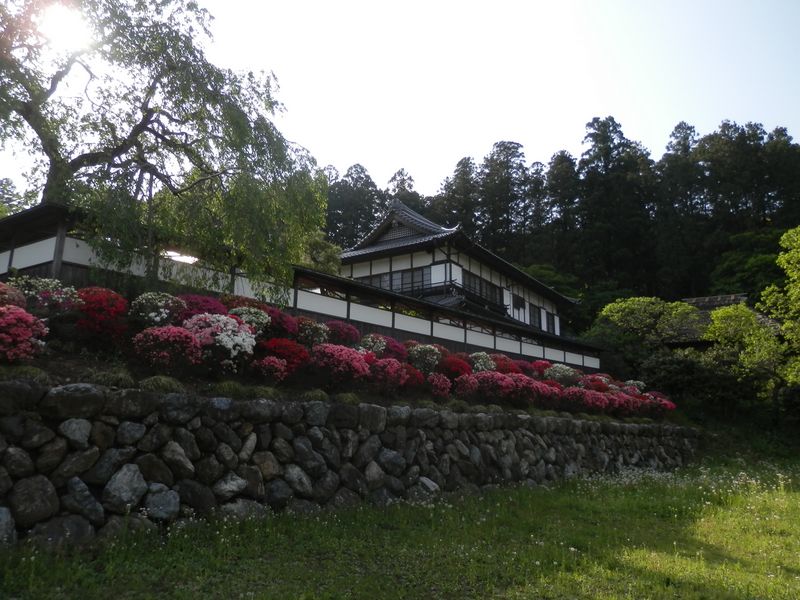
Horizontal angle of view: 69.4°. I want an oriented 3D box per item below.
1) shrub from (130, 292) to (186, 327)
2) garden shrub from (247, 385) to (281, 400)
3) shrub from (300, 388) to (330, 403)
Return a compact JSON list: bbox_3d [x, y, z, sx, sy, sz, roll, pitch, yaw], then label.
[{"bbox_3d":[-4.976,0.277,11.855,1.097,0.862,1.154,-12,-18,40],"label":"shrub"},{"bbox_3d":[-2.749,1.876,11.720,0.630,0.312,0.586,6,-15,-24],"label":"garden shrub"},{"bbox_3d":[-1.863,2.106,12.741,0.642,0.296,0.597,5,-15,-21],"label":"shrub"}]

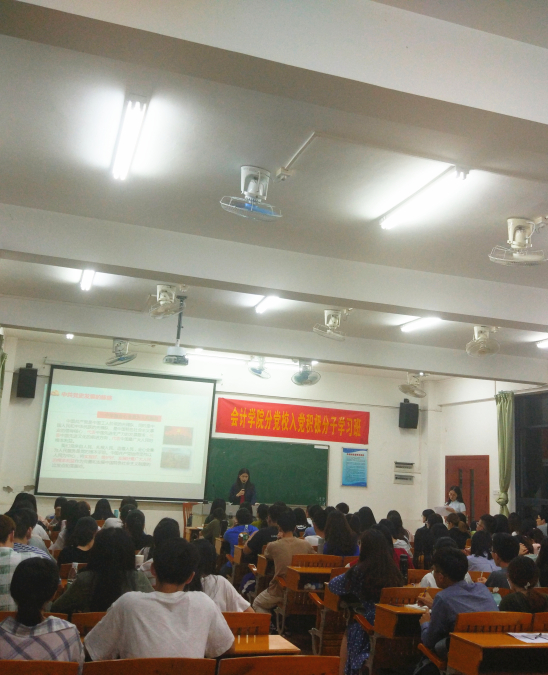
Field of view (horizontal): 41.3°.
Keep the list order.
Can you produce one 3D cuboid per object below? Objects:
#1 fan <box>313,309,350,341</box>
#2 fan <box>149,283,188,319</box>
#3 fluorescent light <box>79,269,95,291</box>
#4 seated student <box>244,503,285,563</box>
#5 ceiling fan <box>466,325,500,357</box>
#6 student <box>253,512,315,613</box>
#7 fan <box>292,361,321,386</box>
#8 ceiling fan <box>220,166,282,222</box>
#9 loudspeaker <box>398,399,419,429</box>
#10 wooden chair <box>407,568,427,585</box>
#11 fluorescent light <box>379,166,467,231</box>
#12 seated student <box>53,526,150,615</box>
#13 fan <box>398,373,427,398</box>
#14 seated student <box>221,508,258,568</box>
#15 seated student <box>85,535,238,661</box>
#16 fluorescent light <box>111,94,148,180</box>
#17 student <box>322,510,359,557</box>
[{"bbox_3d":[0.754,-0.175,9.210,0.450,0.390,0.460,-4,-13,35],"label":"fan"},{"bbox_3d":[-1.295,-0.422,8.810,0.440,0.410,0.440,3,-11,1],"label":"fan"},{"bbox_3d":[-2.115,-0.717,8.355,0.120,0.100,1.220,7,-12,-17],"label":"fluorescent light"},{"bbox_3d":[-0.106,2.473,7.892,0.520,1.260,0.750,7,-12,-17],"label":"seated student"},{"bbox_3d":[2.779,0.044,9.694,0.460,0.400,0.460,8,-12,-22],"label":"ceiling fan"},{"bbox_3d":[0.068,2.304,6.987,0.580,1.250,0.780,8,-13,-24],"label":"student"},{"bbox_3d":[0.589,0.570,13.033,0.480,0.470,0.480,7,-12,-17],"label":"fan"},{"bbox_3d":[-0.153,-1.000,5.188,0.460,0.380,0.450,6,-11,-11],"label":"ceiling fan"},{"bbox_3d":[2.698,1.539,14.551,0.290,0.560,0.280,5,-12,-9],"label":"loudspeaker"},{"bbox_3d":[1.253,2.559,6.580,0.550,0.820,0.700,7,-11,-17],"label":"wooden chair"},{"bbox_3d":[1.093,-0.997,5.502,0.160,0.090,1.220,7,-11,-17],"label":"fluorescent light"},{"bbox_3d":[-0.929,1.601,3.726,0.520,1.220,0.750,7,-12,-17],"label":"seated student"},{"bbox_3d":[2.218,0.777,11.633,0.480,0.420,0.460,0,-11,20],"label":"fan"},{"bbox_3d":[-0.447,2.828,9.479,0.500,1.180,0.720,7,-11,-17],"label":"seated student"},{"bbox_3d":[-0.512,1.445,2.919,0.580,1.250,0.750,7,-12,-17],"label":"seated student"},{"bbox_3d":[-1.006,-1.337,5.013,0.120,0.100,1.220,7,-12,-17],"label":"fluorescent light"},{"bbox_3d":[0.711,2.510,7.777,0.450,1.260,0.680,7,-11,-17],"label":"student"}]

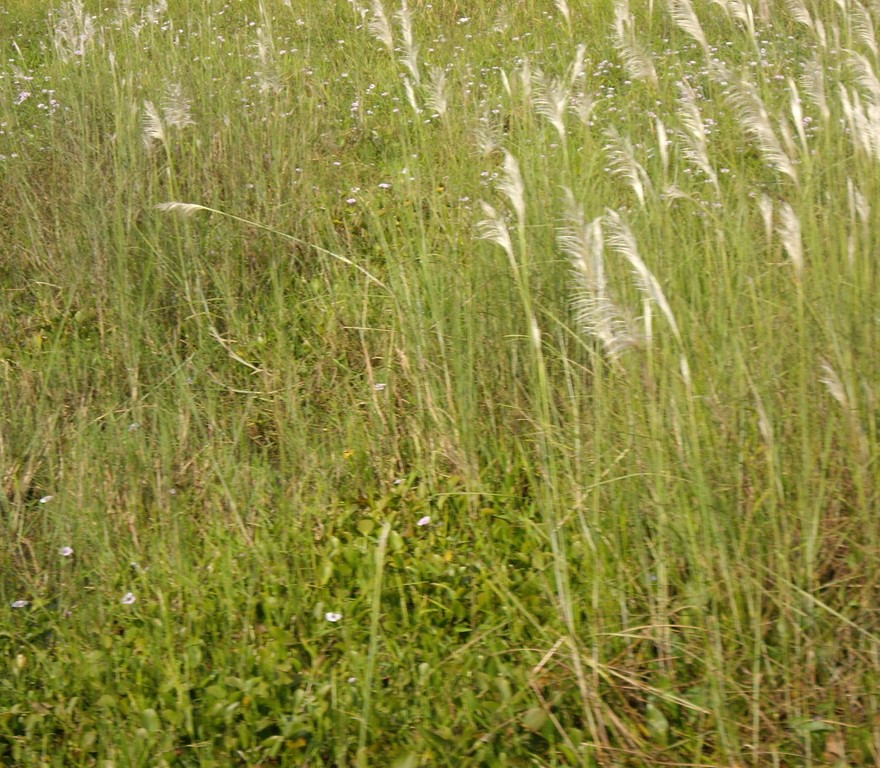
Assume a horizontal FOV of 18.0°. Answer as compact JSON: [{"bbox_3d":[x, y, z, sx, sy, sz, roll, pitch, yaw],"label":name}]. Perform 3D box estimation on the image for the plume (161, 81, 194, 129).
[{"bbox_3d":[-1.429,-1.517,15.200,0.175,0.252,0.150,0,13,0],"label":"plume"}]

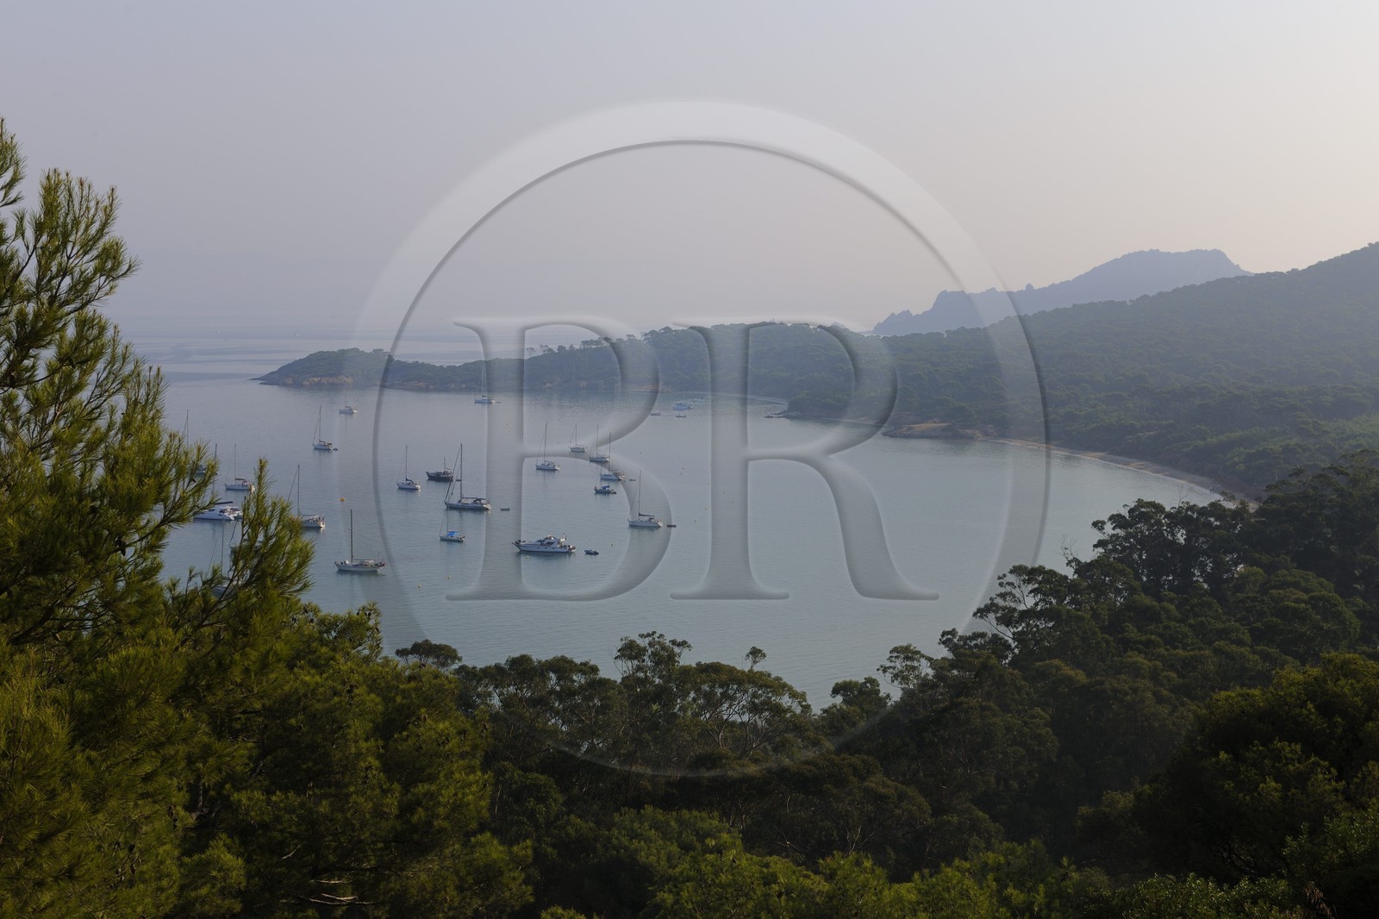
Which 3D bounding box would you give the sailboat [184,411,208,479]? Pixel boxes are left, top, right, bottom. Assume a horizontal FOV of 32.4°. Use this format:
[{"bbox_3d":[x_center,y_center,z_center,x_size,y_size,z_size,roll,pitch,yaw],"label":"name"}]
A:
[{"bbox_3d":[-177.823,-5.783,850.000,14.300,23.500,4.400,2,4,24],"label":"sailboat"}]

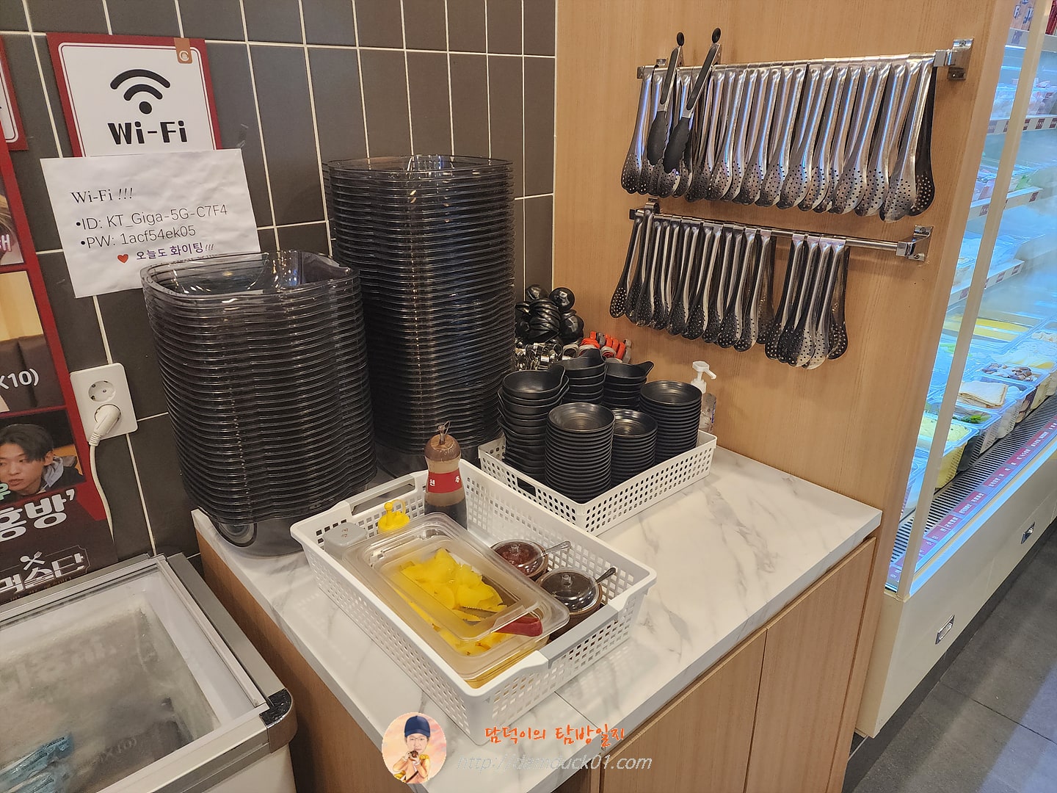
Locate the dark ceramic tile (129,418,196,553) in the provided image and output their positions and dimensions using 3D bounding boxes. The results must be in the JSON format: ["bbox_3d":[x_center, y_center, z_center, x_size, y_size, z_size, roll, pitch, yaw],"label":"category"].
[{"bbox_3d":[-0.664,0.174,1.314,0.100,0.300,0.010,-19,29,-38],"label":"dark ceramic tile"}]

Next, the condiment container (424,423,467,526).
[{"bbox_3d":[-0.142,0.148,1.203,0.073,0.220,0.073,-3,23,-7],"label":"condiment container"}]

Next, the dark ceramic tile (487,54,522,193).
[{"bbox_3d":[-0.051,-0.594,1.572,0.100,0.300,0.010,-19,30,-38],"label":"dark ceramic tile"}]

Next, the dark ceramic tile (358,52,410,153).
[{"bbox_3d":[-0.279,-0.515,1.385,0.100,0.300,0.010,-19,30,-38],"label":"dark ceramic tile"}]

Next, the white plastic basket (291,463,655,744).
[{"bbox_3d":[-0.089,0.262,1.023,0.330,0.118,0.450,-19,30,-38],"label":"white plastic basket"}]

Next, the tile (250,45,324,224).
[{"bbox_3d":[-0.434,-0.468,1.272,0.100,0.300,0.010,-19,29,-38],"label":"tile"}]

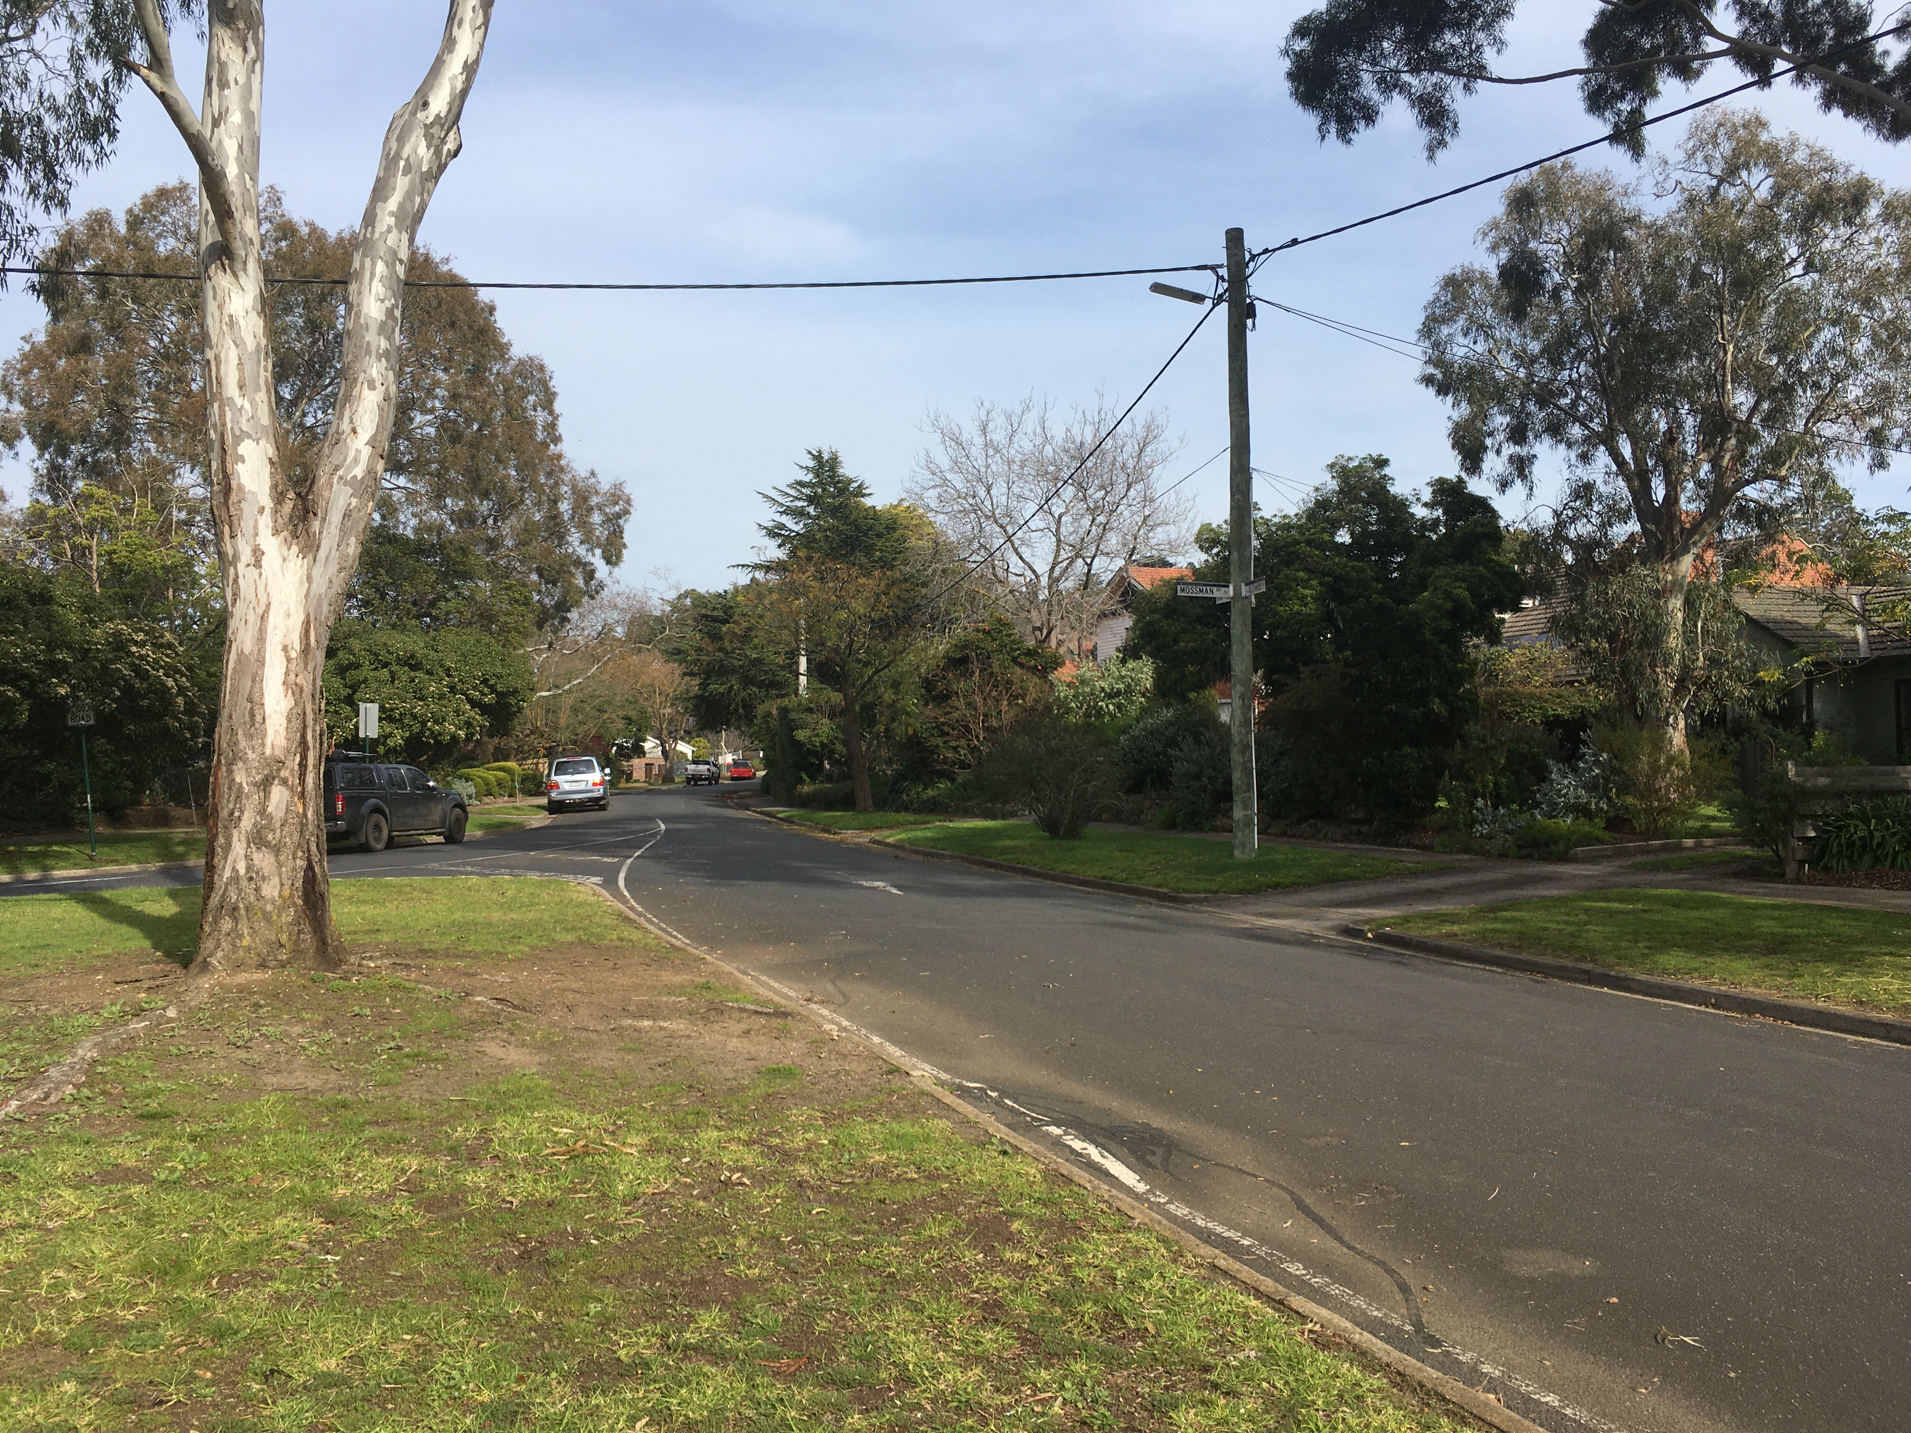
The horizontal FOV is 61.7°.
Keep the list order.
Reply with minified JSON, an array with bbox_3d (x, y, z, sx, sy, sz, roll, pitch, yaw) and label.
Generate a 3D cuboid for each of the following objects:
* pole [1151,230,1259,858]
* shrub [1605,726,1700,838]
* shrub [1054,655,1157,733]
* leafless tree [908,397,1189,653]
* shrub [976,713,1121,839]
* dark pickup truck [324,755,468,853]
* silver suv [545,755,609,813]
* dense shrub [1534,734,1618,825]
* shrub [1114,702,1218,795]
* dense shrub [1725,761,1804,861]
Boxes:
[{"bbox_3d":[3.620,-2.570,23.400,1.700,9.300,0.400,0,-2,-21],"label":"pole"},{"bbox_3d":[10.441,0.985,24.000,1.420,1.700,1.400,-1,-2,24],"label":"shrub"},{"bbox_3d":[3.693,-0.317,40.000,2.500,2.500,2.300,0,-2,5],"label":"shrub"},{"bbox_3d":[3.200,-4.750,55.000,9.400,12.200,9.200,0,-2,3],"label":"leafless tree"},{"bbox_3d":[1.708,1.079,29.300,2.600,2.300,2.400,0,-2,3],"label":"shrub"},{"bbox_3d":[-12.150,1.820,33.600,1.880,1.860,5.250,-1,-2,12],"label":"dark pickup truck"},{"bbox_3d":[-13.400,2.330,57.000,1.980,1.880,4.850,0,-2,-10],"label":"silver suv"},{"bbox_3d":[9.505,0.948,24.500,1.280,1.450,1.250,-1,-2,21],"label":"dense shrub"},{"bbox_3d":[4.574,0.688,34.300,2.200,2.050,2.100,-1,-2,8],"label":"shrub"},{"bbox_3d":[9.503,1.113,18.800,0.950,1.200,0.950,-1,-2,27],"label":"dense shrub"}]

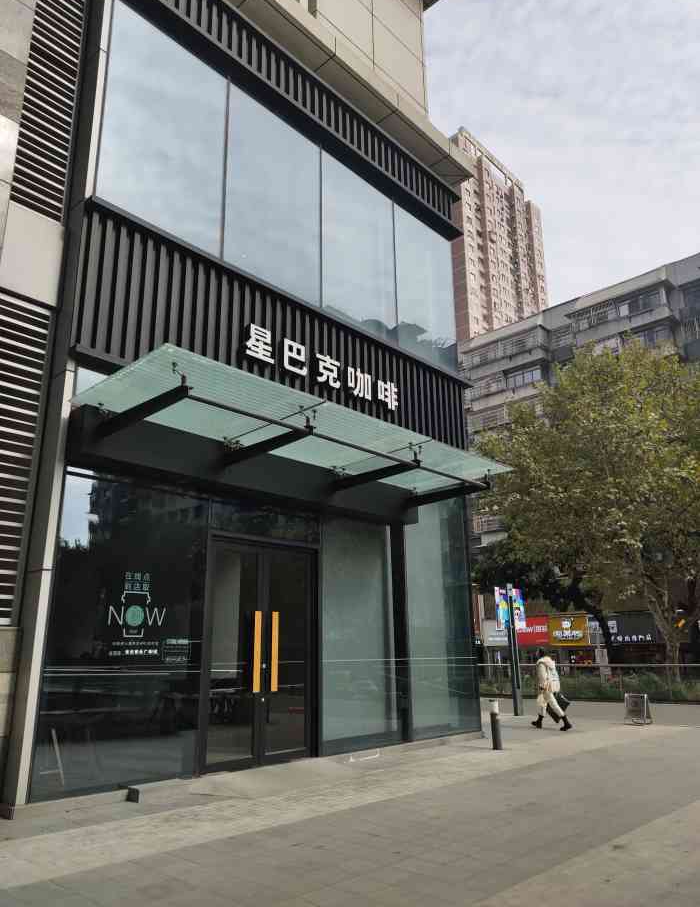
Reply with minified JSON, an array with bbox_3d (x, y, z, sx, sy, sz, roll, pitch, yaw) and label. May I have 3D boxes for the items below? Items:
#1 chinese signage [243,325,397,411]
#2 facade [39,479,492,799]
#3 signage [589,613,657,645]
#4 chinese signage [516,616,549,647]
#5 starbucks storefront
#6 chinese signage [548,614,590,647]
[{"bbox_3d":[-0.353,-1.460,11.378,3.731,0.645,0.120,16,-25,-42],"label":"chinese signage"},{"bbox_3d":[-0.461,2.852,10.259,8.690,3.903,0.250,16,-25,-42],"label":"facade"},{"bbox_3d":[16.089,10.392,36.612,0.200,1.881,3.990,16,-25,-42],"label":"signage"},{"bbox_3d":[11.931,11.662,40.673,0.200,1.843,2.432,16,-25,-42],"label":"chinese signage"},{"bbox_3d":[0.342,2.179,9.519,8.809,4.693,2.588,16,-25,-42],"label":"starbucks storefront"},{"bbox_3d":[13.750,11.069,38.908,0.200,1.843,2.774,16,-25,-42],"label":"chinese signage"}]

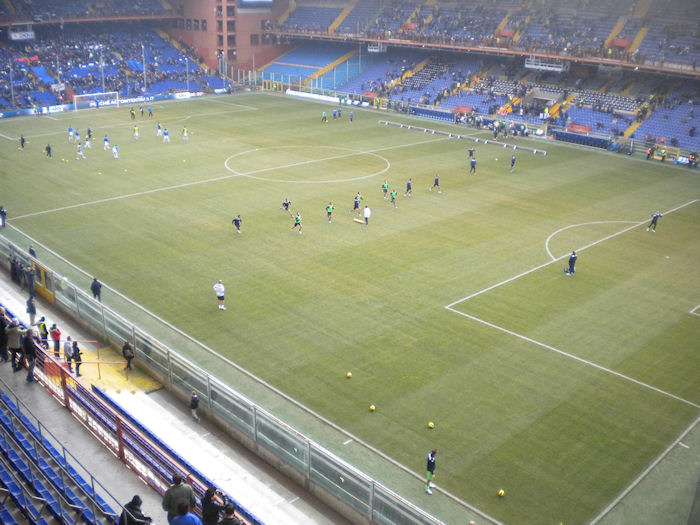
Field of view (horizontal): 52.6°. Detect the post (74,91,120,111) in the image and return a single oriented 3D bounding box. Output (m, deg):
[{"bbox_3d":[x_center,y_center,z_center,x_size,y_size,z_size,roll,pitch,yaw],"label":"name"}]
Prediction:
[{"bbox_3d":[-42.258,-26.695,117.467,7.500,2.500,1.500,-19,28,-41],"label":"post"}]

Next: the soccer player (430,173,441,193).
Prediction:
[{"bbox_3d":[8.787,-8.067,71.813,0.950,1.780,0.550,13,24,29],"label":"soccer player"}]

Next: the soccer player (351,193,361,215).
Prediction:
[{"bbox_3d":[0.531,-5.207,64.098,0.950,1.720,0.600,16,25,34],"label":"soccer player"}]

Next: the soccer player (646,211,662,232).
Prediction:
[{"bbox_3d":[26.207,-3.610,60.878,0.850,1.750,1.000,17,26,37],"label":"soccer player"}]

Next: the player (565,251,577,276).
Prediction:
[{"bbox_3d":[15.883,0.078,50.707,0.650,1.840,0.550,-11,24,-28],"label":"player"}]

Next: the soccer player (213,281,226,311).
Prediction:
[{"bbox_3d":[-8.236,2.026,44.687,0.550,1.830,0.620,11,23,26],"label":"soccer player"}]

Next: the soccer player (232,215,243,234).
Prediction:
[{"bbox_3d":[-9.268,-3.217,58.610,0.700,1.650,0.700,19,27,38],"label":"soccer player"}]

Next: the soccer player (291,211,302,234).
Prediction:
[{"bbox_3d":[-4.387,-3.296,58.881,1.000,1.740,0.650,16,26,35],"label":"soccer player"}]

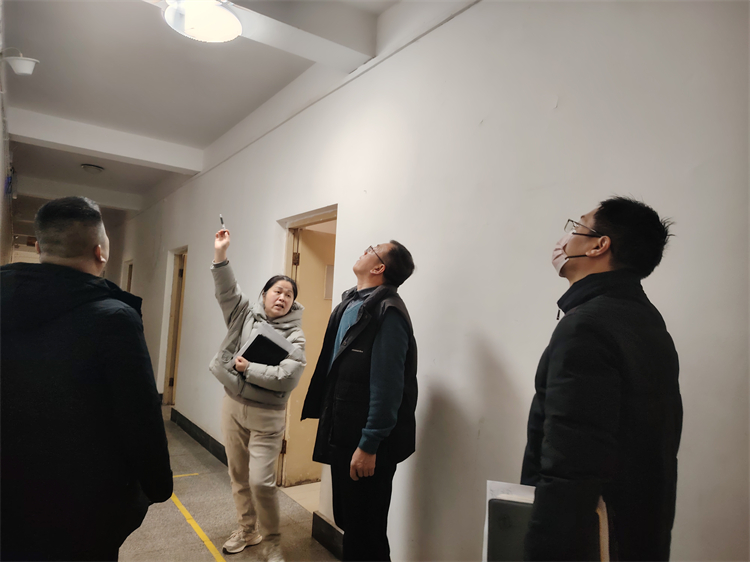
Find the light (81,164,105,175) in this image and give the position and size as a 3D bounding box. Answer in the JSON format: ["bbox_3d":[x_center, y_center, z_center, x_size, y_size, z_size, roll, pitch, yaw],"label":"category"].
[{"bbox_3d":[-3.962,-1.555,7.304,0.285,0.090,0.285,6,-4,-34],"label":"light"}]

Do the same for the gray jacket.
[{"bbox_3d":[-0.693,0.303,3.063,0.570,0.830,0.440,3,-4,10],"label":"gray jacket"}]

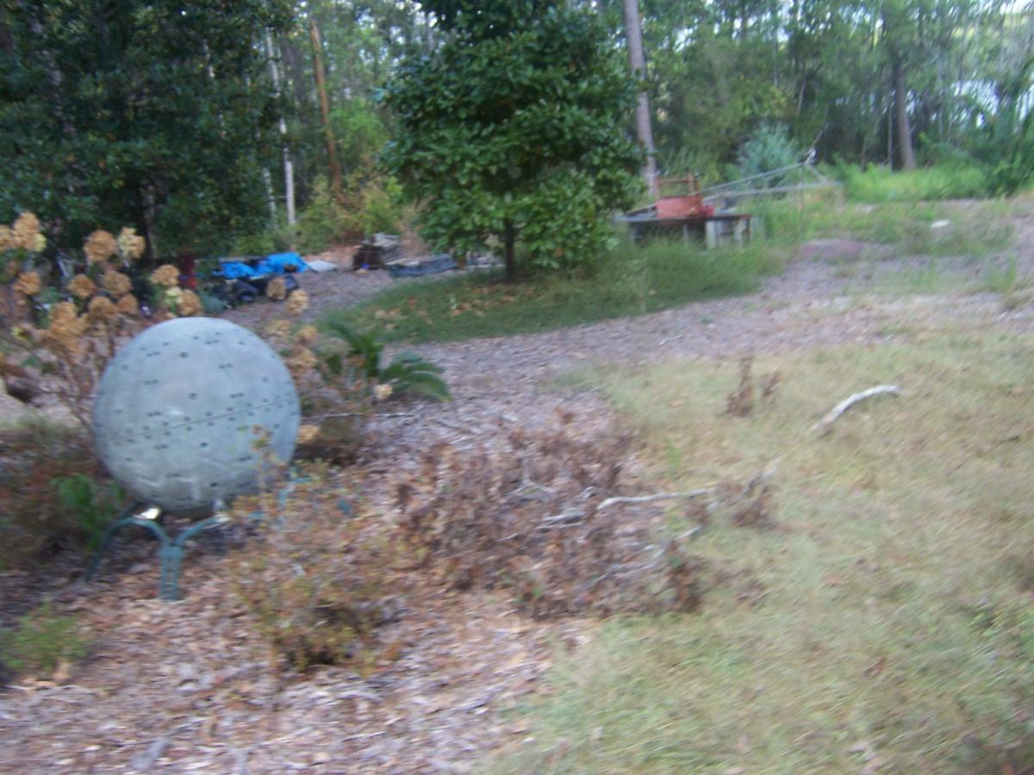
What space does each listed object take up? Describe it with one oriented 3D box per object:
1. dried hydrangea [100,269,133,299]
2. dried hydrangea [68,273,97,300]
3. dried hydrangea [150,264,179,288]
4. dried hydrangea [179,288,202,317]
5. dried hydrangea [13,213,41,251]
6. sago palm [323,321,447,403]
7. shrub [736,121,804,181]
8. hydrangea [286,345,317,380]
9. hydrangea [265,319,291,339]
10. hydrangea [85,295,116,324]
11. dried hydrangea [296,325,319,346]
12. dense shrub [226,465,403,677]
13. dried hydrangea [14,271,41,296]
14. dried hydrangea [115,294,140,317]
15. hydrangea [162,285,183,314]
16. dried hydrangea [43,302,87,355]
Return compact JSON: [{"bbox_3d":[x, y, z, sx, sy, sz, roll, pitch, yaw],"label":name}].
[{"bbox_3d":[-1.786,-0.463,4.400,0.136,0.127,0.131,-6,14,0],"label":"dried hydrangea"},{"bbox_3d":[-1.940,-0.452,4.400,0.119,0.120,0.120,-6,14,0],"label":"dried hydrangea"},{"bbox_3d":[-1.750,-0.555,4.900,0.143,0.116,0.129,-11,14,-18],"label":"dried hydrangea"},{"bbox_3d":[-1.478,-0.383,4.450,0.106,0.131,0.119,-6,14,0],"label":"dried hydrangea"},{"bbox_3d":[-2.161,-0.686,4.350,0.115,0.173,0.120,-6,14,0],"label":"dried hydrangea"},{"bbox_3d":[-0.805,-0.149,6.000,0.780,0.500,0.750,-5,14,0],"label":"sago palm"},{"bbox_3d":[4.722,-4.322,18.500,1.214,1.248,1.214,-6,14,0],"label":"shrub"},{"bbox_3d":[-1.051,-0.120,4.800,0.156,0.171,0.163,-9,14,-12],"label":"hydrangea"},{"bbox_3d":[-1.201,-0.292,4.950,0.136,0.101,0.118,-10,14,-13],"label":"hydrangea"},{"bbox_3d":[-1.999,-0.376,4.750,0.146,0.137,0.141,-12,15,-22],"label":"hydrangea"},{"bbox_3d":[-0.936,-0.237,4.400,0.109,0.088,0.099,-6,14,0],"label":"dried hydrangea"},{"bbox_3d":[-0.644,0.582,3.170,0.521,0.620,0.521,-6,14,0],"label":"dense shrub"},{"bbox_3d":[-2.381,-0.506,4.800,0.132,0.122,0.126,-13,15,-25],"label":"dried hydrangea"},{"bbox_3d":[-1.752,-0.371,4.450,0.109,0.106,0.107,-6,14,0],"label":"dried hydrangea"},{"bbox_3d":[-1.694,-0.430,4.850,0.110,0.132,0.115,-11,14,-18],"label":"hydrangea"},{"bbox_3d":[-2.113,-0.275,4.600,0.205,0.242,0.222,-13,15,-24],"label":"dried hydrangea"}]

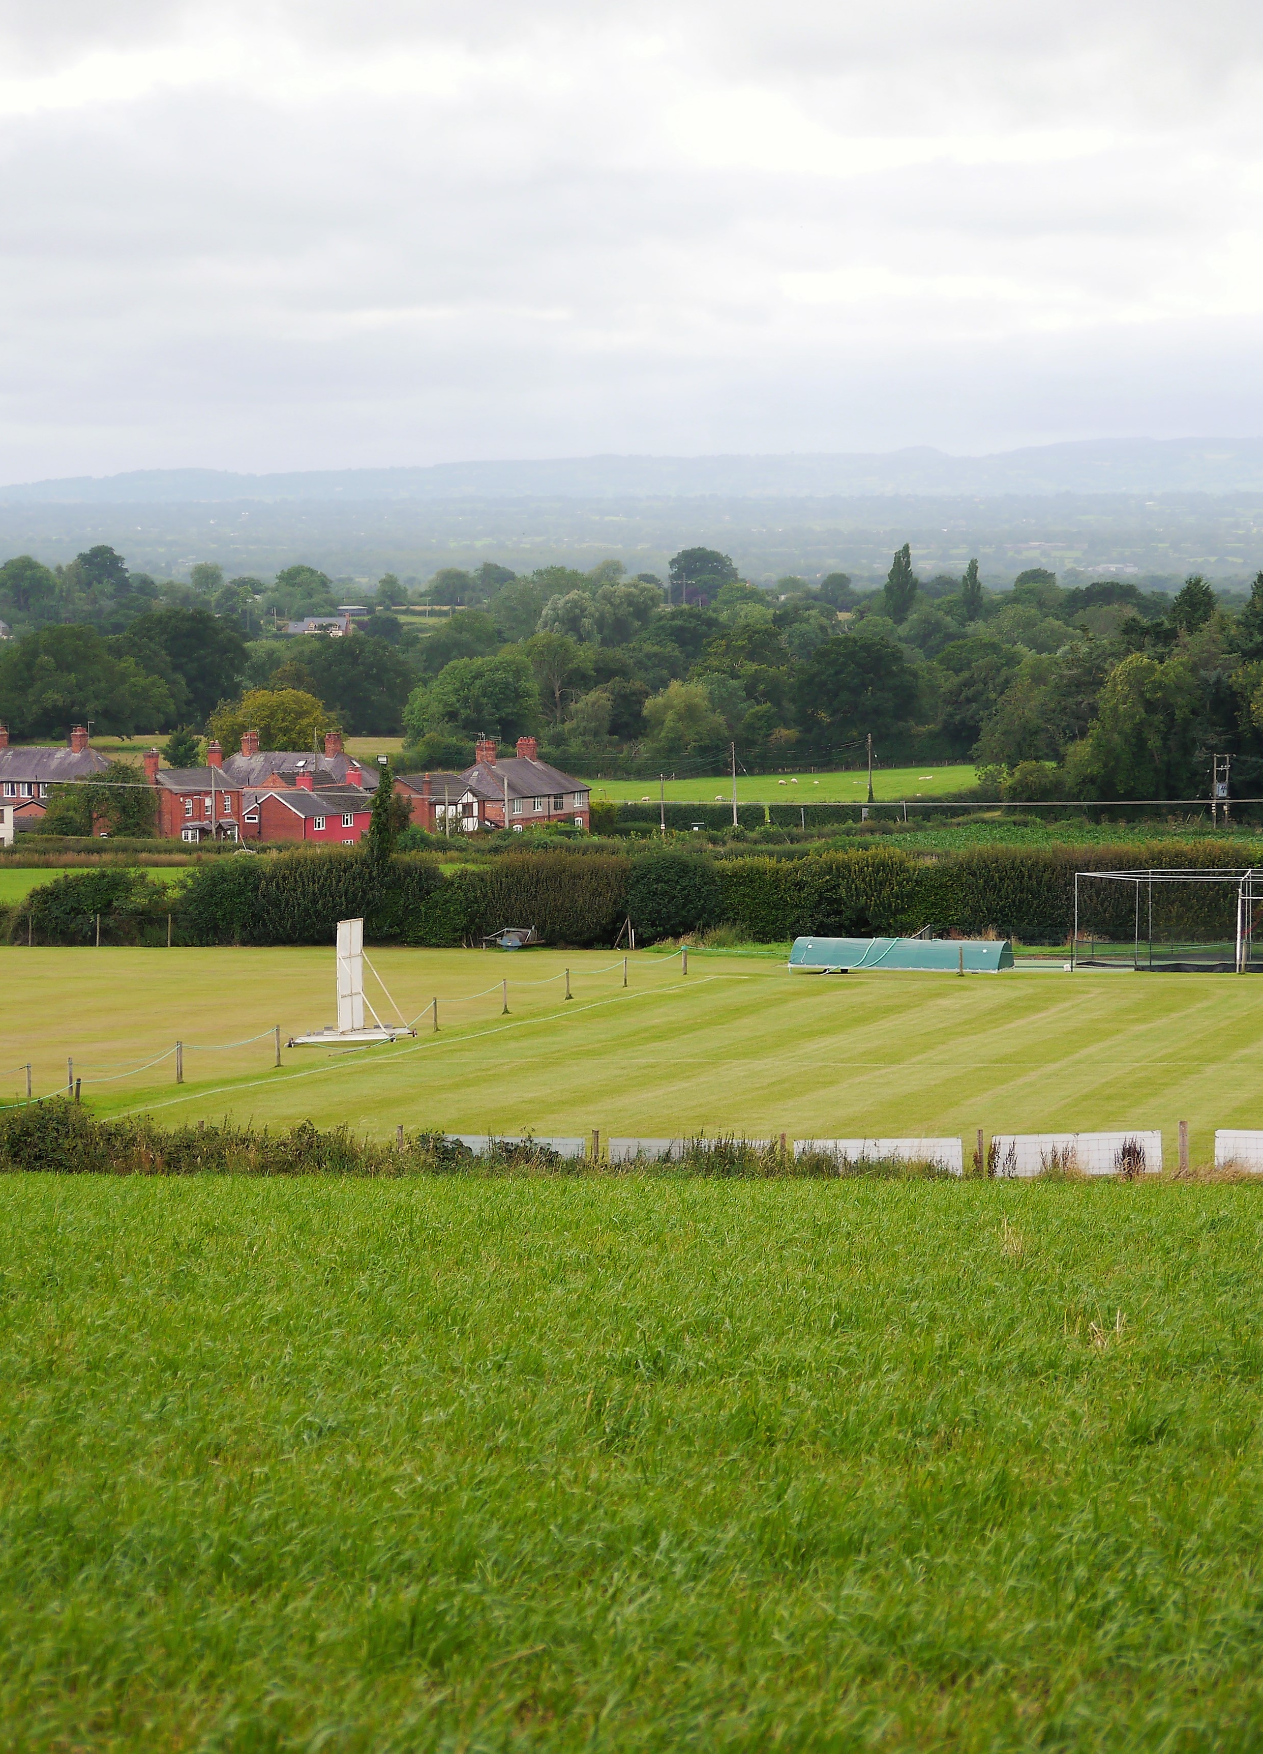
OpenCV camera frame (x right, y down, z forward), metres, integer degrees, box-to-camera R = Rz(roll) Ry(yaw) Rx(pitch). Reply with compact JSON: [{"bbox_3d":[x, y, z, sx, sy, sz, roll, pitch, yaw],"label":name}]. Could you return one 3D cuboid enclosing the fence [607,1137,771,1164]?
[{"bbox_3d":[0.889,4.050,87.000,2.440,0.610,0.050,0,4,0],"label":"fence"}]

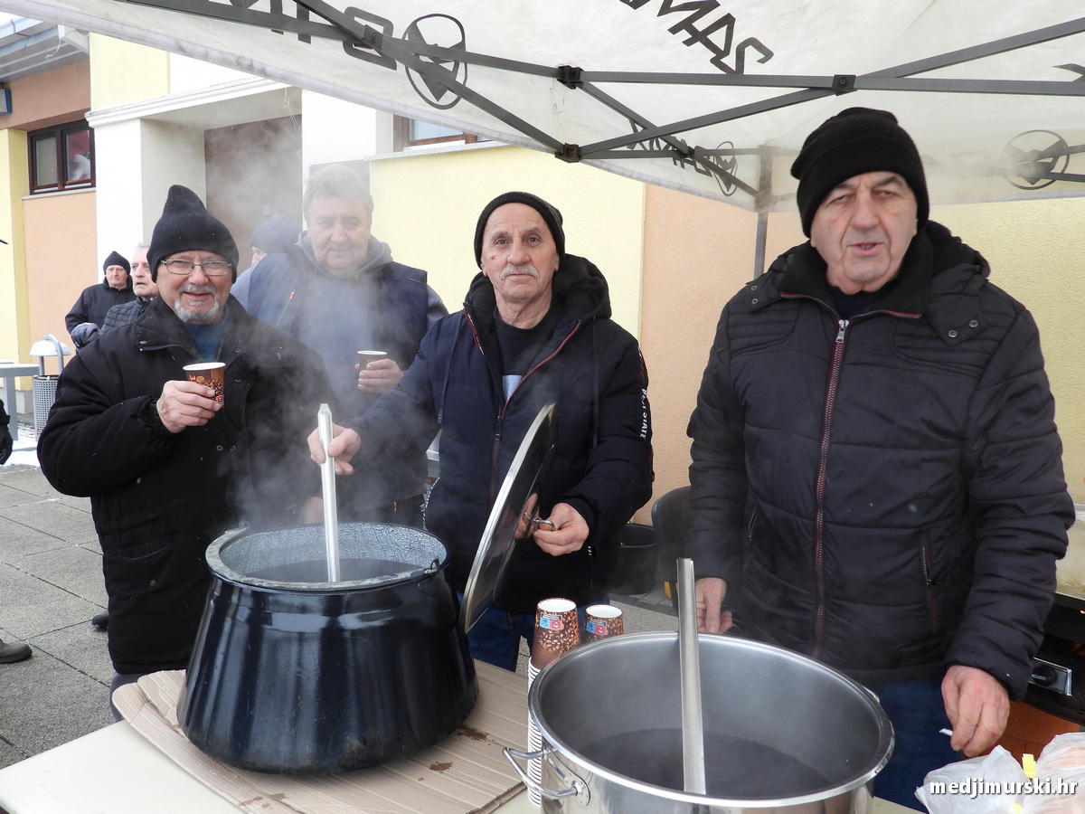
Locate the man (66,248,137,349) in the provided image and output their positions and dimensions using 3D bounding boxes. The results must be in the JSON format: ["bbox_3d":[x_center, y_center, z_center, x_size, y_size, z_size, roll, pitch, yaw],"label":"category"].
[{"bbox_3d":[-2.943,-0.175,5.657,0.620,1.780,0.360,-1,7,-25],"label":"man"}]

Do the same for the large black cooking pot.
[{"bbox_3d":[-0.344,0.375,1.336,0.475,0.288,0.475,1,6,0],"label":"large black cooking pot"}]

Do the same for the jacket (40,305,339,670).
[{"bbox_3d":[-0.739,0.159,1.740,0.630,0.775,0.450,-2,7,-30],"label":"jacket"}]

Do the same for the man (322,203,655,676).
[{"bbox_3d":[-0.085,0.385,1.728,0.600,1.672,0.520,3,6,14],"label":"man"}]

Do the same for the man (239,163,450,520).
[{"bbox_3d":[-0.548,0.251,2.256,0.600,1.800,0.450,0,6,-12],"label":"man"}]

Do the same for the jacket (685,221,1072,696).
[{"bbox_3d":[0.520,0.055,1.356,0.620,0.740,0.370,5,7,28],"label":"jacket"}]

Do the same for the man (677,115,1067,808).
[{"bbox_3d":[0.511,0.405,1.394,0.620,1.735,0.400,5,7,28],"label":"man"}]

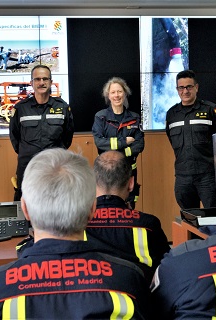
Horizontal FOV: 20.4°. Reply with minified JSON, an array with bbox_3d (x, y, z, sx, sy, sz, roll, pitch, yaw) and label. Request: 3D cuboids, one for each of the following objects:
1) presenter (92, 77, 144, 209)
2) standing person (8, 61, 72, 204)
[{"bbox_3d":[0.096,0.145,4.975,0.460,1.650,0.350,-2,4,-6],"label":"presenter"},{"bbox_3d":[-0.533,0.110,4.928,0.550,1.750,0.340,-2,4,-9],"label":"standing person"}]

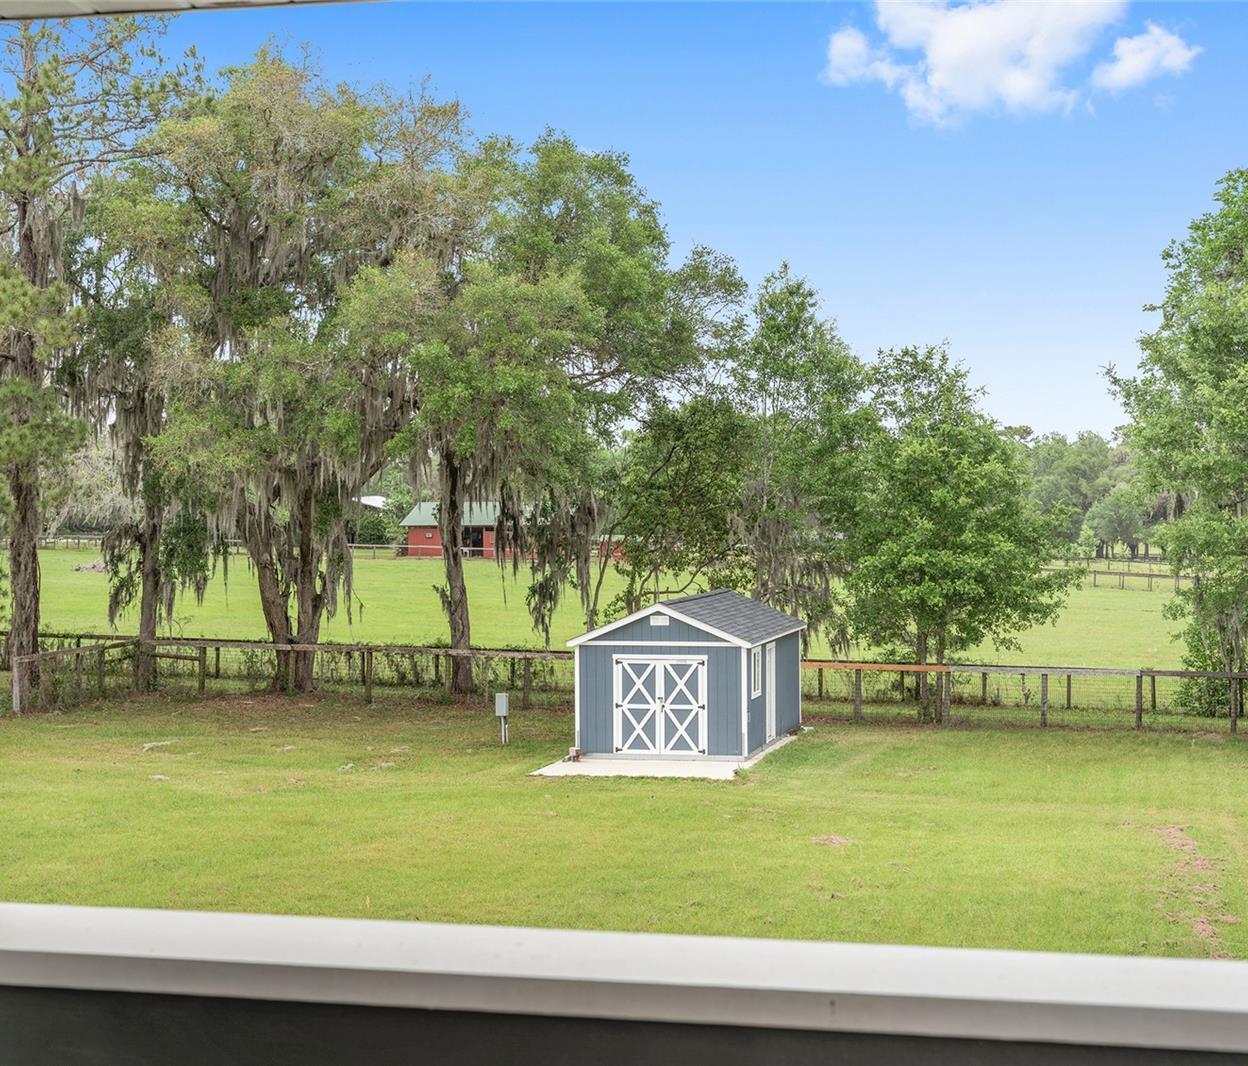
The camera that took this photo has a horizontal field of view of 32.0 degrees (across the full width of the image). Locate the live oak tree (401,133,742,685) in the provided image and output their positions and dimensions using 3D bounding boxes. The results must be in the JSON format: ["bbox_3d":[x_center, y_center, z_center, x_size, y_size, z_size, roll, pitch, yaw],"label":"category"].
[{"bbox_3d":[-1.471,-3.430,61.000,9.300,15.542,8.800,-1,1,0],"label":"live oak tree"}]

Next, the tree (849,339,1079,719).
[{"bbox_3d":[8.310,0.000,54.000,5.700,9.296,5.500,-1,1,0],"label":"tree"}]

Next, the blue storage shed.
[{"bbox_3d":[1.611,3.050,48.980,3.929,3.311,7.410,0,1,14],"label":"blue storage shed"}]

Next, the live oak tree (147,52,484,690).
[{"bbox_3d":[-8.563,-4.479,60.500,9.300,17.776,9.000,-1,1,0],"label":"live oak tree"}]

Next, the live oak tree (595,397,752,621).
[{"bbox_3d":[1.293,0.458,57.000,4.100,8.047,4.100,-1,1,0],"label":"live oak tree"}]

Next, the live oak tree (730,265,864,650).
[{"bbox_3d":[4.631,-1.276,57.000,3.700,11.448,3.800,-1,1,0],"label":"live oak tree"}]

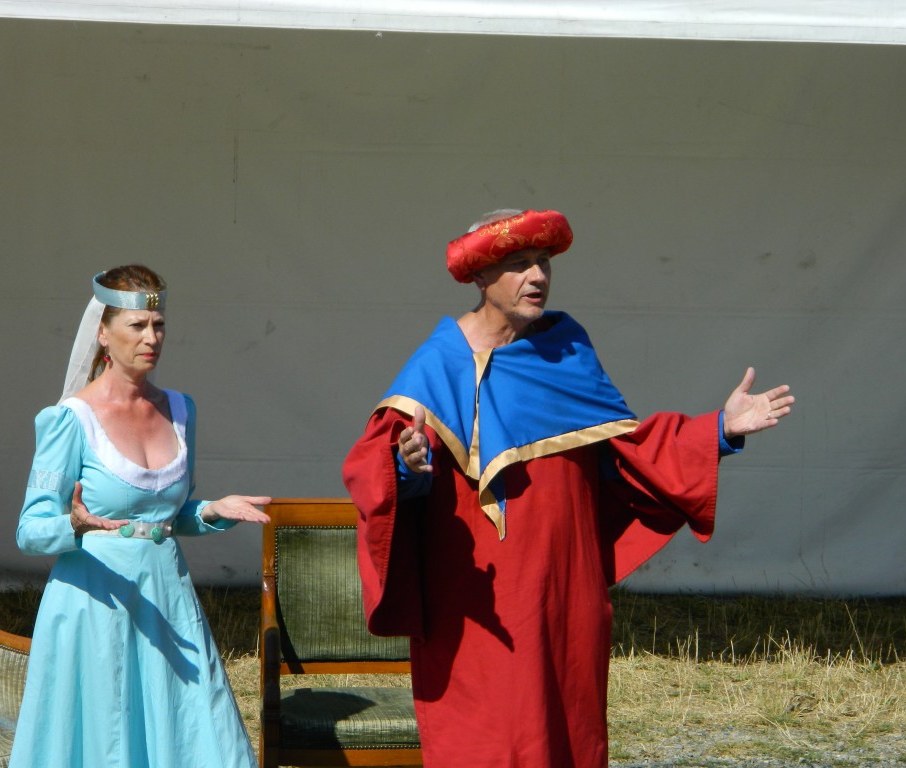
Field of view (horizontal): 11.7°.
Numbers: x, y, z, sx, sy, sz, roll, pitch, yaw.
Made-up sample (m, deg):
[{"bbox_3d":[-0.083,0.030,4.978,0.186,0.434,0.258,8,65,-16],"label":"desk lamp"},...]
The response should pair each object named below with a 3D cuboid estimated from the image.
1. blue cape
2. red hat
[{"bbox_3d":[0.117,0.087,9.350,0.560,0.480,0.400,2,4,12],"label":"blue cape"},{"bbox_3d":[0.119,-0.289,9.320,0.260,0.090,0.280,-12,-11,-2],"label":"red hat"}]

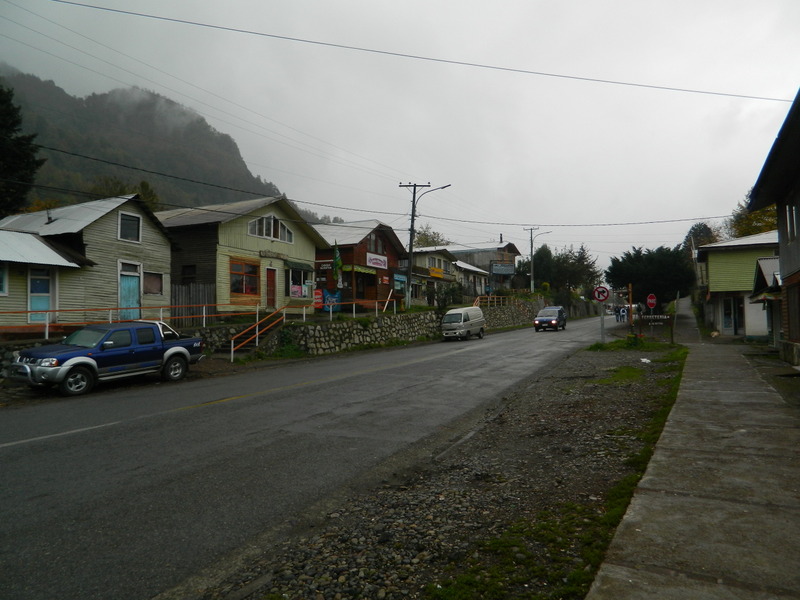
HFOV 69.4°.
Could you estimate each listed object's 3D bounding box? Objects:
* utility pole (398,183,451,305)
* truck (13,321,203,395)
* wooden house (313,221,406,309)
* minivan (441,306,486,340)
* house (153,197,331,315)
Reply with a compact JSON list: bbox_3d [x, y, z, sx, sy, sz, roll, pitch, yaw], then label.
[{"bbox_3d":[1.680,-3.670,39.200,3.770,8.650,0.400,-1,-2,27],"label":"utility pole"},{"bbox_3d":[-7.880,1.530,16.100,1.810,1.730,5.050,-1,0,28],"label":"truck"},{"bbox_3d":[-5.200,-2.500,44.000,9.000,6.600,7.800,-1,-2,25],"label":"wooden house"},{"bbox_3d":[4.100,1.470,36.200,1.700,2.000,4.600,-1,0,24],"label":"minivan"},{"bbox_3d":[-10.860,-2.390,33.400,10.200,6.300,9.600,-1,-2,25],"label":"house"}]

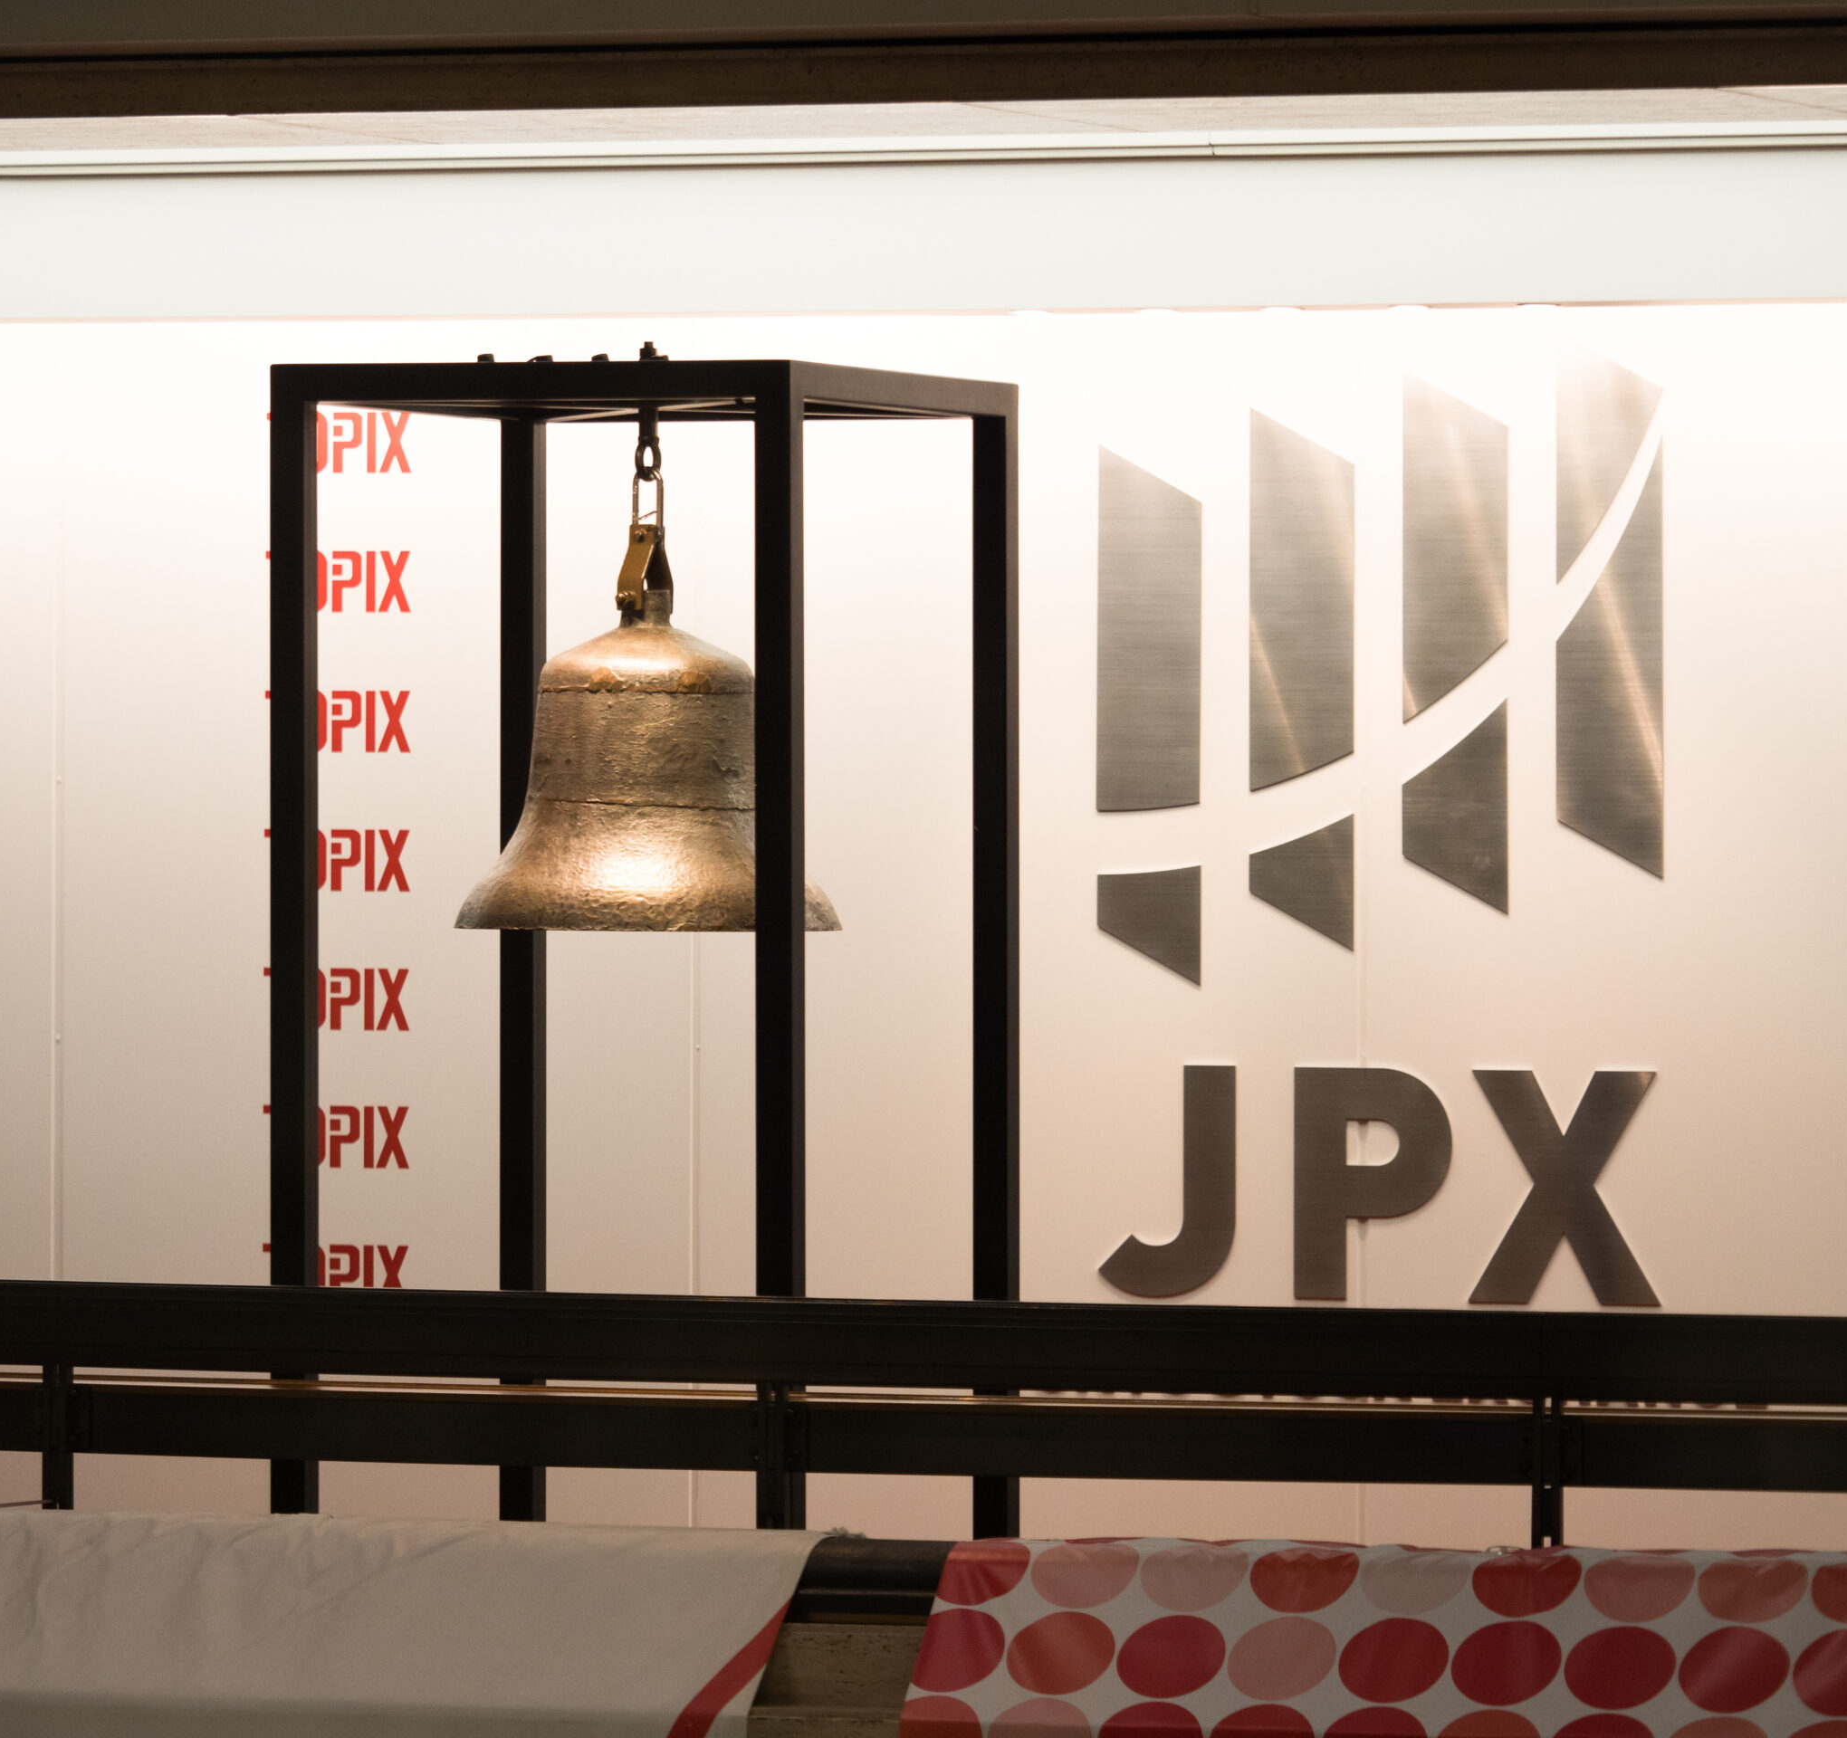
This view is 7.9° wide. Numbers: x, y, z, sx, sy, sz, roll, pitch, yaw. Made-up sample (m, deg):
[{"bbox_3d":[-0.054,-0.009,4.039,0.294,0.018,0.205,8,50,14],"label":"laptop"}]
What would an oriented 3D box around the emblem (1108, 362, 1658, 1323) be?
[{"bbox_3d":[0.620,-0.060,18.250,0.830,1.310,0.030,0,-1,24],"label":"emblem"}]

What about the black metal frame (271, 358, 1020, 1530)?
[{"bbox_3d":[-0.372,0.448,17.581,0.740,2.200,0.740,0,-1,24],"label":"black metal frame"}]

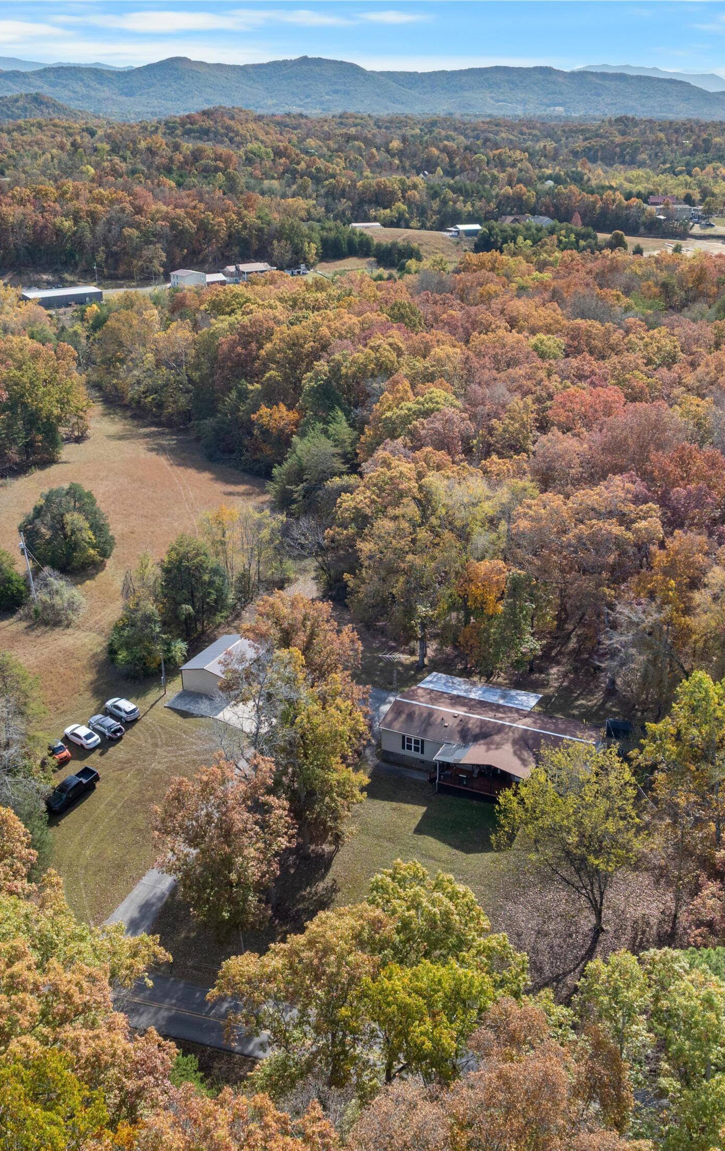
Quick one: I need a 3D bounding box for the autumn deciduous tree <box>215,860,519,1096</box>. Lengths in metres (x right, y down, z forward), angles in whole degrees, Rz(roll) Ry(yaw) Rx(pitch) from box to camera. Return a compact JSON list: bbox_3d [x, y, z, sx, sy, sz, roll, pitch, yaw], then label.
[{"bbox_3d":[0.307,28.723,70.493,19.000,16.300,16.000,0,24,0],"label":"autumn deciduous tree"}]

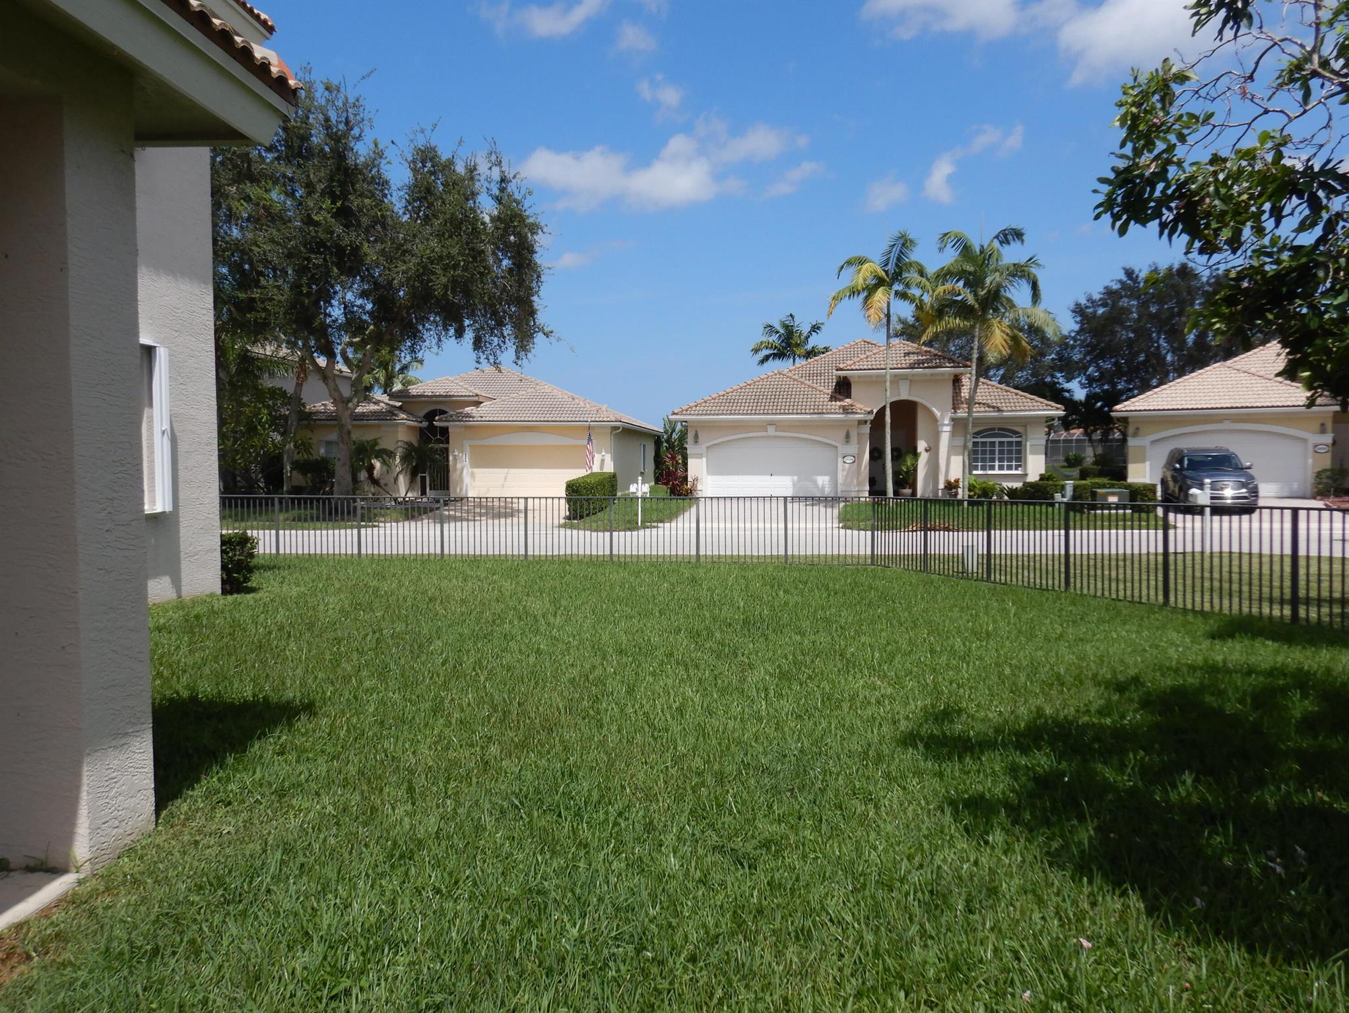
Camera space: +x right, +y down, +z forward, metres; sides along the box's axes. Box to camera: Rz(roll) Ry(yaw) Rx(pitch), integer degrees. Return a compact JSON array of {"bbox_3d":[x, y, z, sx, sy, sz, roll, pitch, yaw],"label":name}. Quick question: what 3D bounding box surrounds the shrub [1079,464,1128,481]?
[{"bbox_3d":[19.687,-1.323,42.996,2.300,1.050,1.300,1,3,24],"label":"shrub"}]

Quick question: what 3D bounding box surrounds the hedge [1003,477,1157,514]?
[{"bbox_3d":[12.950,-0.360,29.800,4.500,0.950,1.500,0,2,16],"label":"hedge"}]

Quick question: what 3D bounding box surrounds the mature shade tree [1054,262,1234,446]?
[{"bbox_3d":[28.572,-8.175,56.653,11.500,13.200,11.000,1,3,24],"label":"mature shade tree"}]

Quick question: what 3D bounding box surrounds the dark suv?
[{"bbox_3d":[16.100,-0.800,28.300,2.030,1.920,5.200,0,2,22],"label":"dark suv"}]

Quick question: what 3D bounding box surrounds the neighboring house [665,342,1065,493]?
[{"bbox_3d":[8.100,-3.800,40.600,13.700,6.700,15.000,0,1,12],"label":"neighboring house"}]

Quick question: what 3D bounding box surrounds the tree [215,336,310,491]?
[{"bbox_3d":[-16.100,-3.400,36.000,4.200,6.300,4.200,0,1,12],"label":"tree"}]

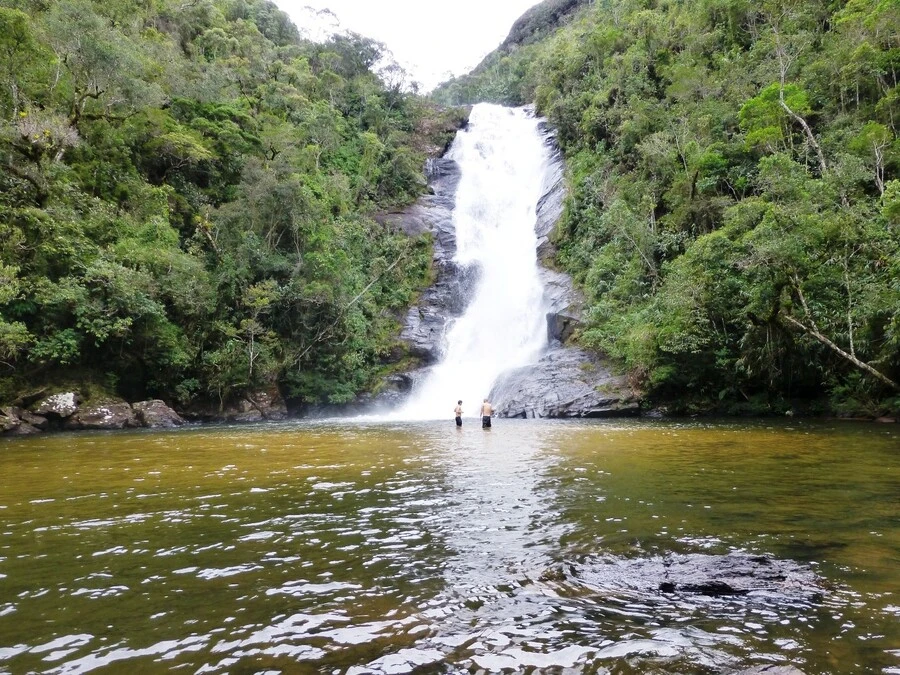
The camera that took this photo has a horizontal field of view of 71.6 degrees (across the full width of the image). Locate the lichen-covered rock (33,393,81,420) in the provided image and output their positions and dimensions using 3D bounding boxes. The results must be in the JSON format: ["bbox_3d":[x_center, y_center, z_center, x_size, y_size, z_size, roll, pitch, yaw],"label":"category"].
[{"bbox_3d":[-18.178,3.126,28.900,1.800,1.149,1.500,3,-6,-33],"label":"lichen-covered rock"}]

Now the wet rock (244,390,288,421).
[{"bbox_3d":[-10.453,3.838,35.500,2.247,1.635,1.900,2,-5,-23],"label":"wet rock"}]

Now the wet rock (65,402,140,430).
[{"bbox_3d":[-15.807,3.546,28.300,2.882,1.135,2.000,3,-6,-33],"label":"wet rock"}]

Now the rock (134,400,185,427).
[{"bbox_3d":[-13.928,3.648,29.800,2.169,1.237,1.700,3,-6,-30],"label":"rock"}]

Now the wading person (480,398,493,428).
[{"bbox_3d":[1.660,3.606,27.927,0.550,1.700,0.350,0,-5,6],"label":"wading person"}]

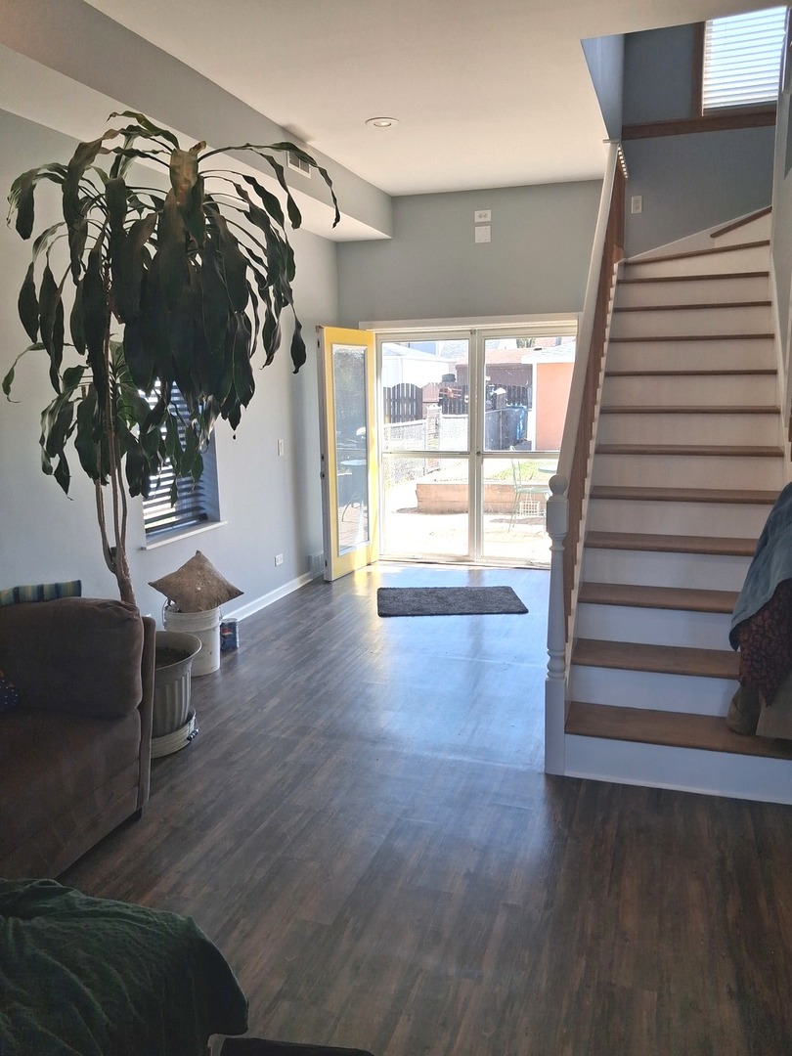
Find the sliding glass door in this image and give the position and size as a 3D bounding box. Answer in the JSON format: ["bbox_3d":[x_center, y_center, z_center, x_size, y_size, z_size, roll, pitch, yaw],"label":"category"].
[{"bbox_3d":[0.663,-0.682,7.109,1.730,2.030,0.120,2,11,18],"label":"sliding glass door"}]

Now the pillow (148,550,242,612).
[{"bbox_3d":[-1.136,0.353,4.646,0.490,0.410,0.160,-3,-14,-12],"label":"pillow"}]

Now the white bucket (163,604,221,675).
[{"bbox_3d":[-1.145,0.627,4.701,0.305,0.370,0.305,-1,10,0],"label":"white bucket"}]

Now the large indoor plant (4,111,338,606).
[{"bbox_3d":[-0.942,-0.481,3.377,1.450,2.250,1.250,2,11,18],"label":"large indoor plant"}]

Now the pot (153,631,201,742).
[{"bbox_3d":[-1.148,0.766,3.749,0.540,0.430,0.540,-1,10,0],"label":"pot"}]

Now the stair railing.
[{"bbox_3d":[1.187,-0.827,4.819,0.100,3.113,3.659,2,11,18],"label":"stair railing"}]

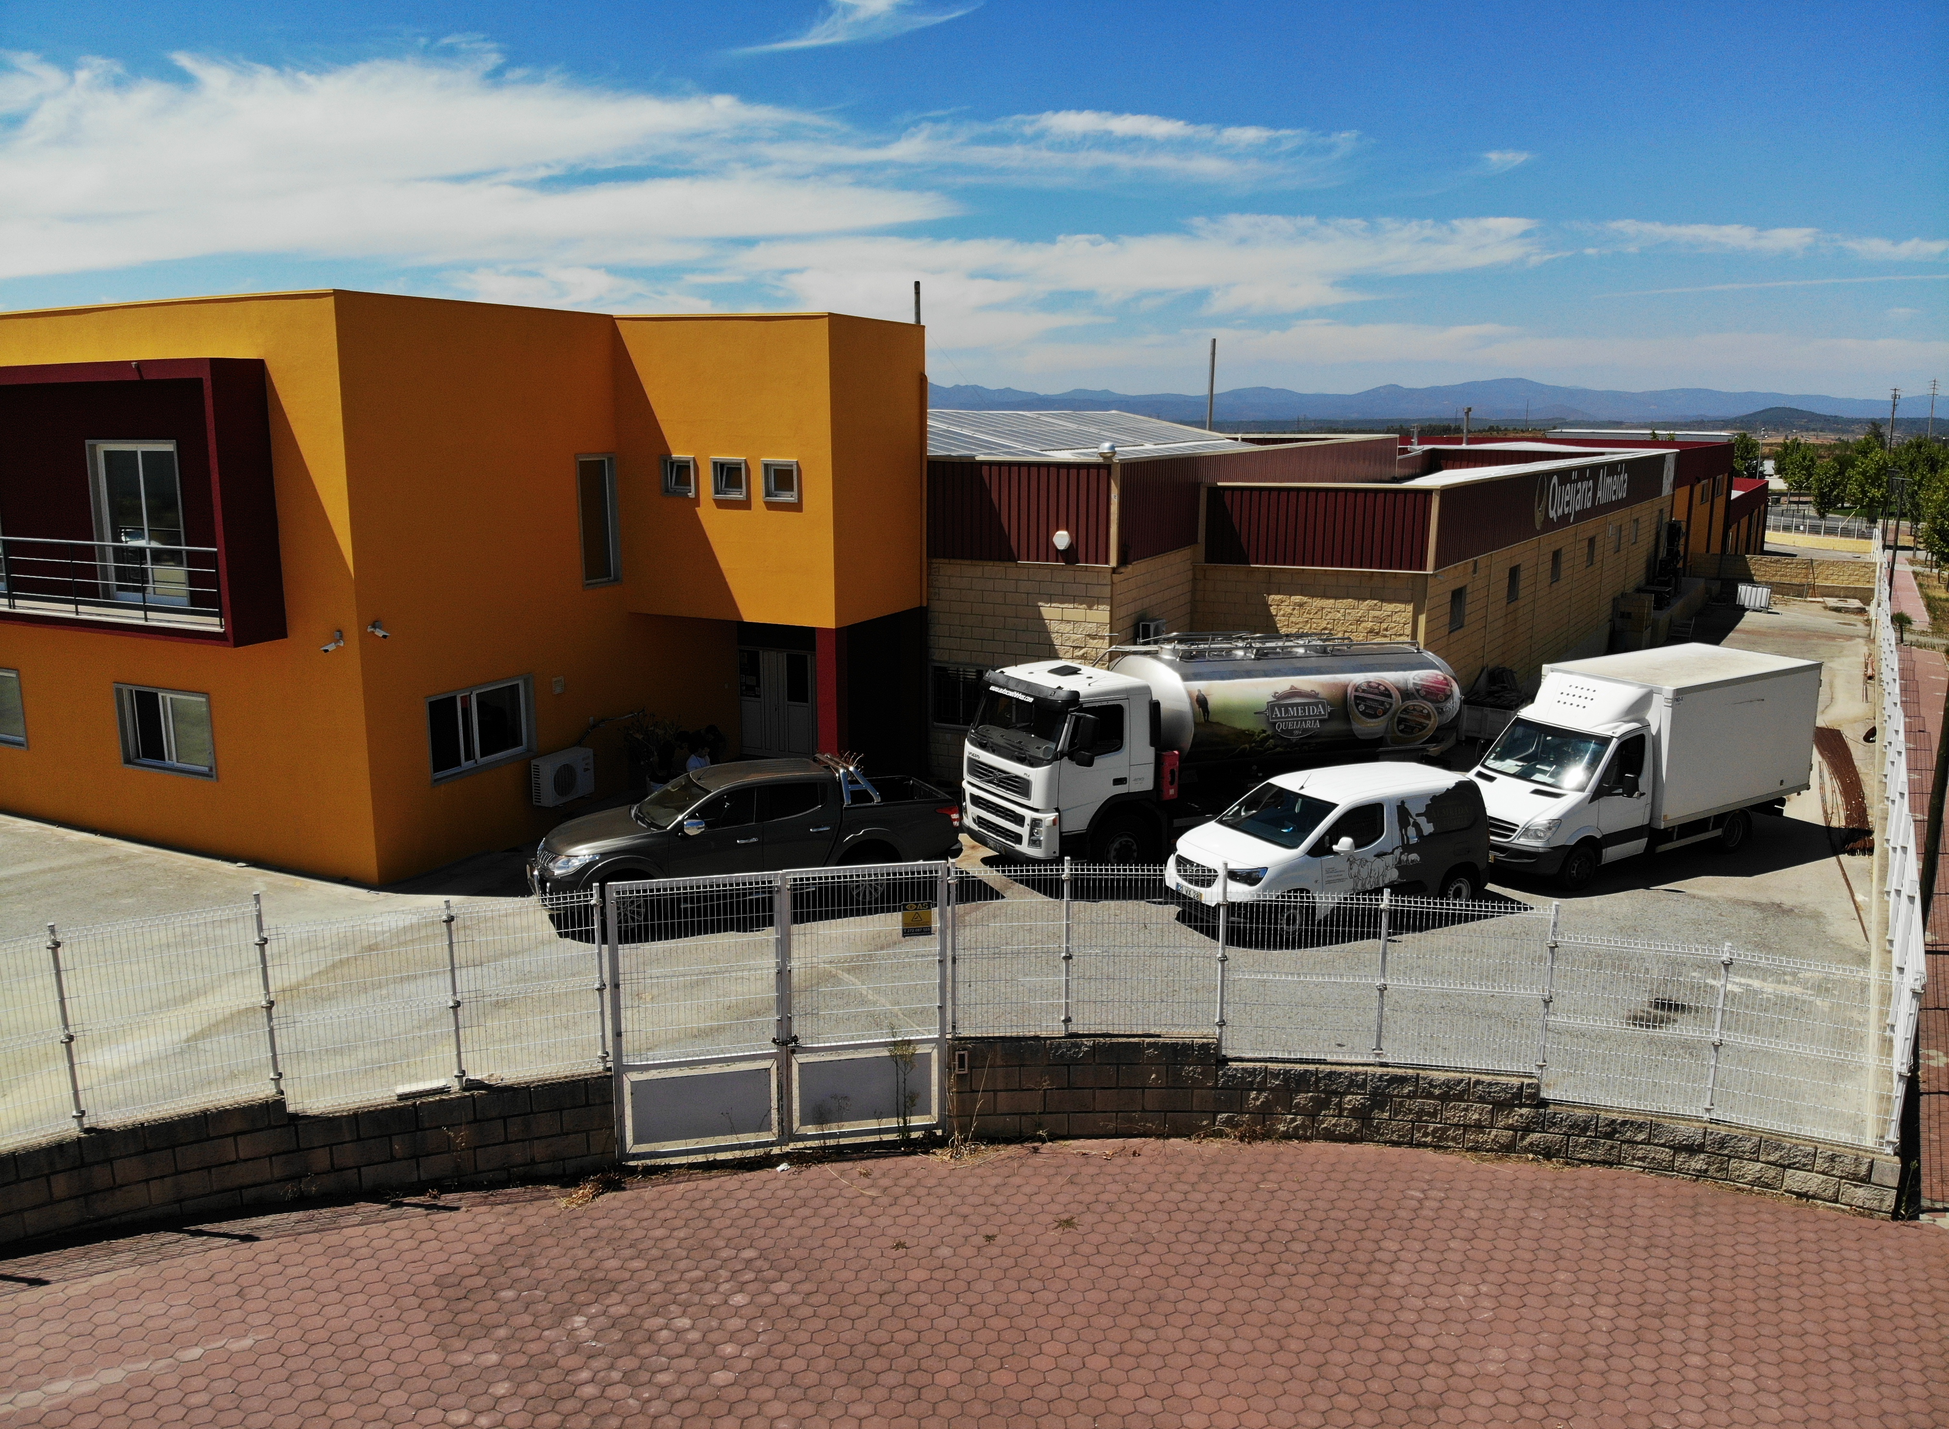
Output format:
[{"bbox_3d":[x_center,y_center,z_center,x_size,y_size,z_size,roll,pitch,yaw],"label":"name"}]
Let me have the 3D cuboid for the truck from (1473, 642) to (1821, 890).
[{"bbox_3d":[10.074,0.725,20.830,6.480,2.830,2.140,-7,14,-30],"label":"truck"}]

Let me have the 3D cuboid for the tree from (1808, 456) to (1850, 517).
[{"bbox_3d":[54.880,-14.560,86.870,2.900,4.110,2.900,8,14,31],"label":"tree"}]

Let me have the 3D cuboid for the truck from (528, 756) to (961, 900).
[{"bbox_3d":[-2.920,1.612,17.740,5.300,1.790,1.840,-4,13,-20],"label":"truck"}]

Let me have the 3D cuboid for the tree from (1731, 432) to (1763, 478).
[{"bbox_3d":[66.780,-22.010,116.970,3.000,4.930,3.000,7,14,29],"label":"tree"}]

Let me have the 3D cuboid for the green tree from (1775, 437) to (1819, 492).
[{"bbox_3d":[58.800,-17.230,96.520,3.200,5.040,3.200,7,14,30],"label":"green tree"}]

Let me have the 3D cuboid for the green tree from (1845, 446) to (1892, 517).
[{"bbox_3d":[56.740,-14.650,85.830,3.100,4.680,3.100,8,15,32],"label":"green tree"}]

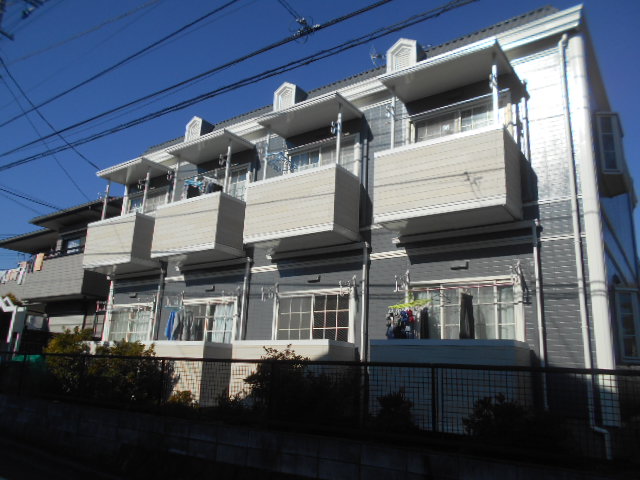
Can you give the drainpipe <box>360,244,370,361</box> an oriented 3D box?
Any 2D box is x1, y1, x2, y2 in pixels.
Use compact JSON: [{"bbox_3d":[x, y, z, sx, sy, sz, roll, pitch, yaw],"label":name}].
[{"bbox_3d":[0.718,1.086,7.833,0.065,2.154,0.065,-8,-18,34],"label":"drainpipe"}]

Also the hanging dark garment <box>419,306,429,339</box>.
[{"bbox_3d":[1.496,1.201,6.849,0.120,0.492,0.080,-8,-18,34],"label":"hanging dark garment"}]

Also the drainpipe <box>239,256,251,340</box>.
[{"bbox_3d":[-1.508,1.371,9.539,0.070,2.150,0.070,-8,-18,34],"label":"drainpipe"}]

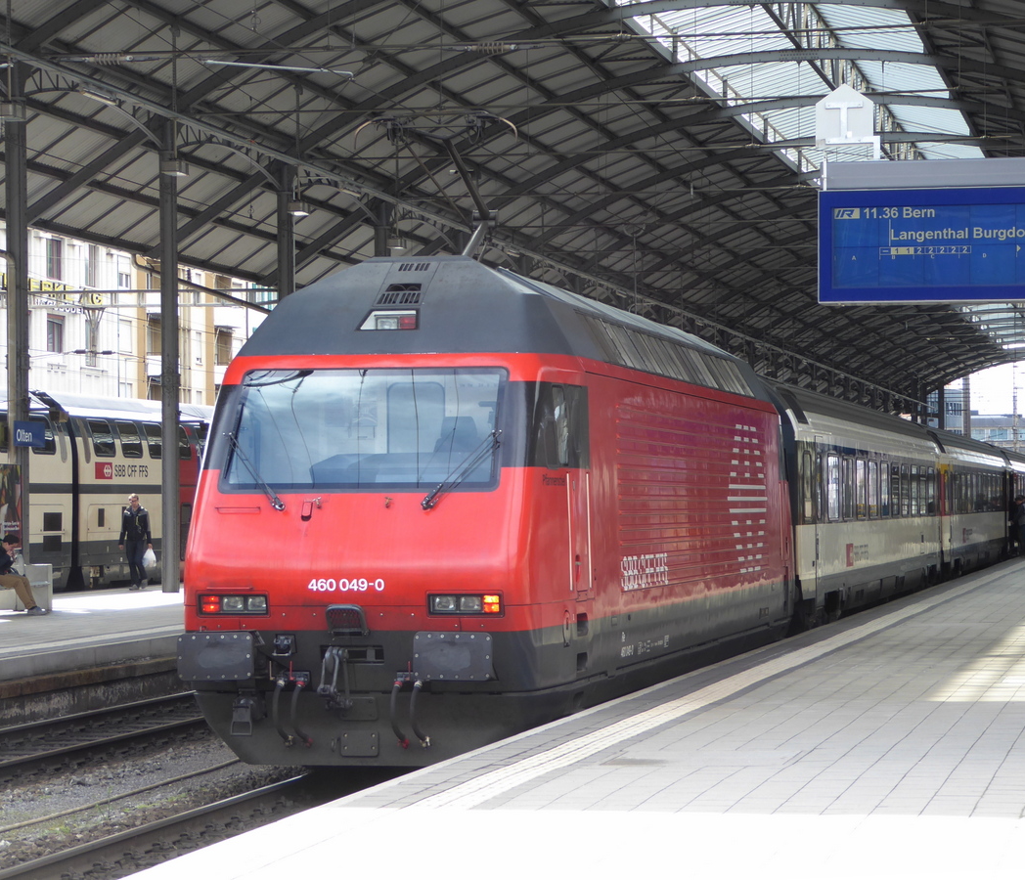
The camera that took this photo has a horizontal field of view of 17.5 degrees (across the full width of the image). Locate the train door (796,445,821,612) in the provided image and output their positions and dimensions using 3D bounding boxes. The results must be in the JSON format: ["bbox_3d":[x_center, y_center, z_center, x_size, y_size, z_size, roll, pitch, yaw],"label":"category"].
[{"bbox_3d":[3.787,1.122,42.600,0.100,2.130,0.950,-1,-1,17],"label":"train door"}]

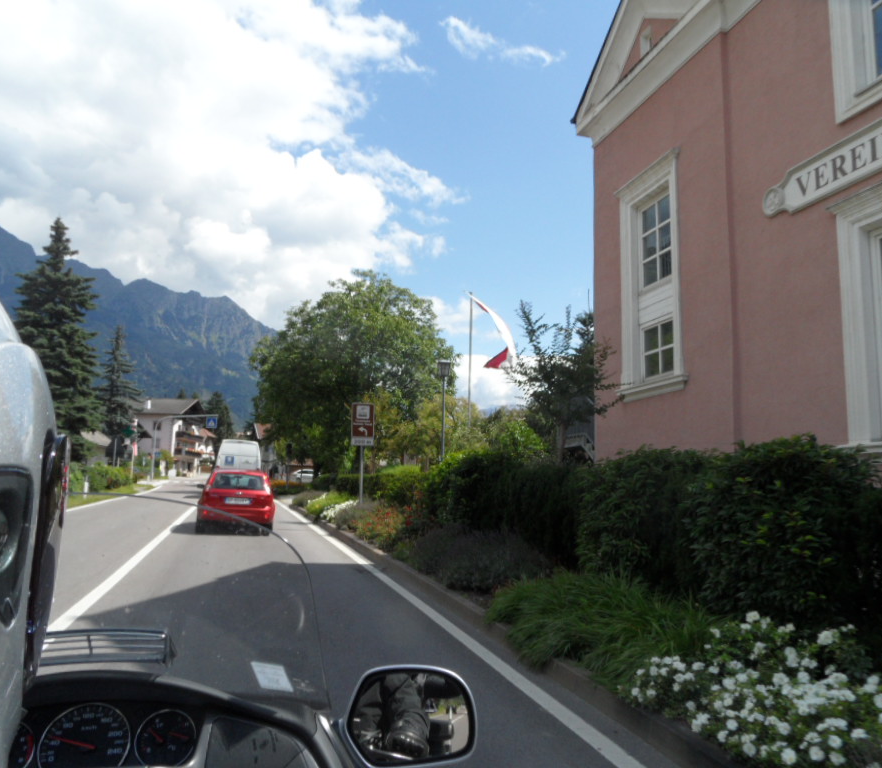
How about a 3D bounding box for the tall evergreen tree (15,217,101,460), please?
[{"bbox_3d":[-23.594,-2.109,44.940,4.900,17.657,4.900,3,-8,-16],"label":"tall evergreen tree"}]

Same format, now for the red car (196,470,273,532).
[{"bbox_3d":[-4.988,2.794,17.186,1.690,1.460,3.920,3,-8,-16],"label":"red car"}]

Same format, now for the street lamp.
[{"bbox_3d":[0.122,1.696,21.634,0.400,4.915,0.400,3,-8,-16],"label":"street lamp"}]

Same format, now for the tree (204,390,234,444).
[{"bbox_3d":[-37.345,8.627,120.781,5.200,15.148,5.200,3,-8,-16],"label":"tree"}]

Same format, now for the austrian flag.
[{"bbox_3d":[2.070,-2.070,28.000,1.850,2.850,0.700,1,-7,2],"label":"austrian flag"}]

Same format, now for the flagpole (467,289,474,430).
[{"bbox_3d":[1.208,0.625,28.378,0.110,8.779,0.110,3,-8,-16],"label":"flagpole"}]

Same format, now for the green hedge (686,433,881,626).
[{"bbox_3d":[3.246,1.347,6.854,1.200,1.650,1.650,3,-8,-16],"label":"green hedge"}]

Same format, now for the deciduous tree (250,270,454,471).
[{"bbox_3d":[-4.841,-0.088,39.637,10.800,12.863,10.000,3,-8,-16],"label":"deciduous tree"}]

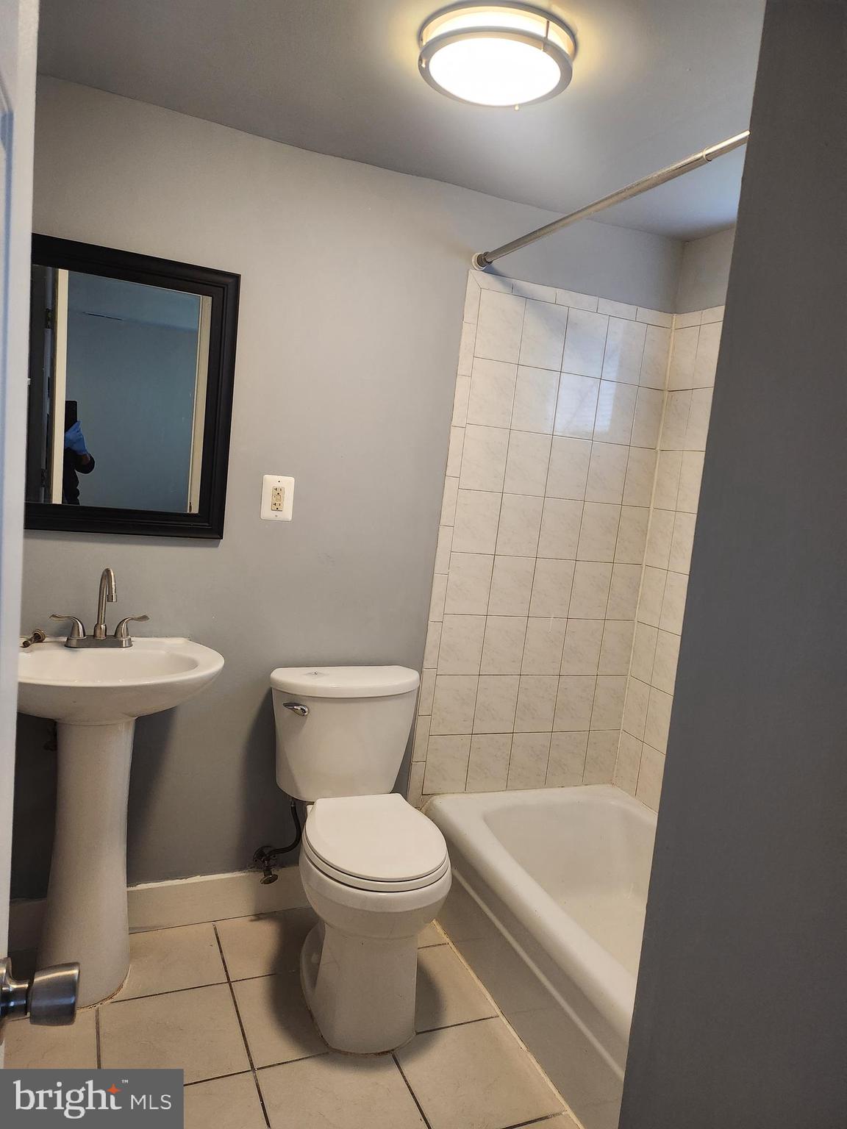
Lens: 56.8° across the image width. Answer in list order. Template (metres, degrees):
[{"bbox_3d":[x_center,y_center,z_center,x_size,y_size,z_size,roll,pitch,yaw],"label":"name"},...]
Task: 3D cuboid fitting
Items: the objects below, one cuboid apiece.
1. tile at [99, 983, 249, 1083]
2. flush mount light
[{"bbox_3d":[-0.595,1.122,1.857,0.323,0.010,0.314,3,8,-24],"label":"tile"},{"bbox_3d":[0.136,-0.945,1.488,0.302,0.075,0.302,6,7,-1],"label":"flush mount light"}]

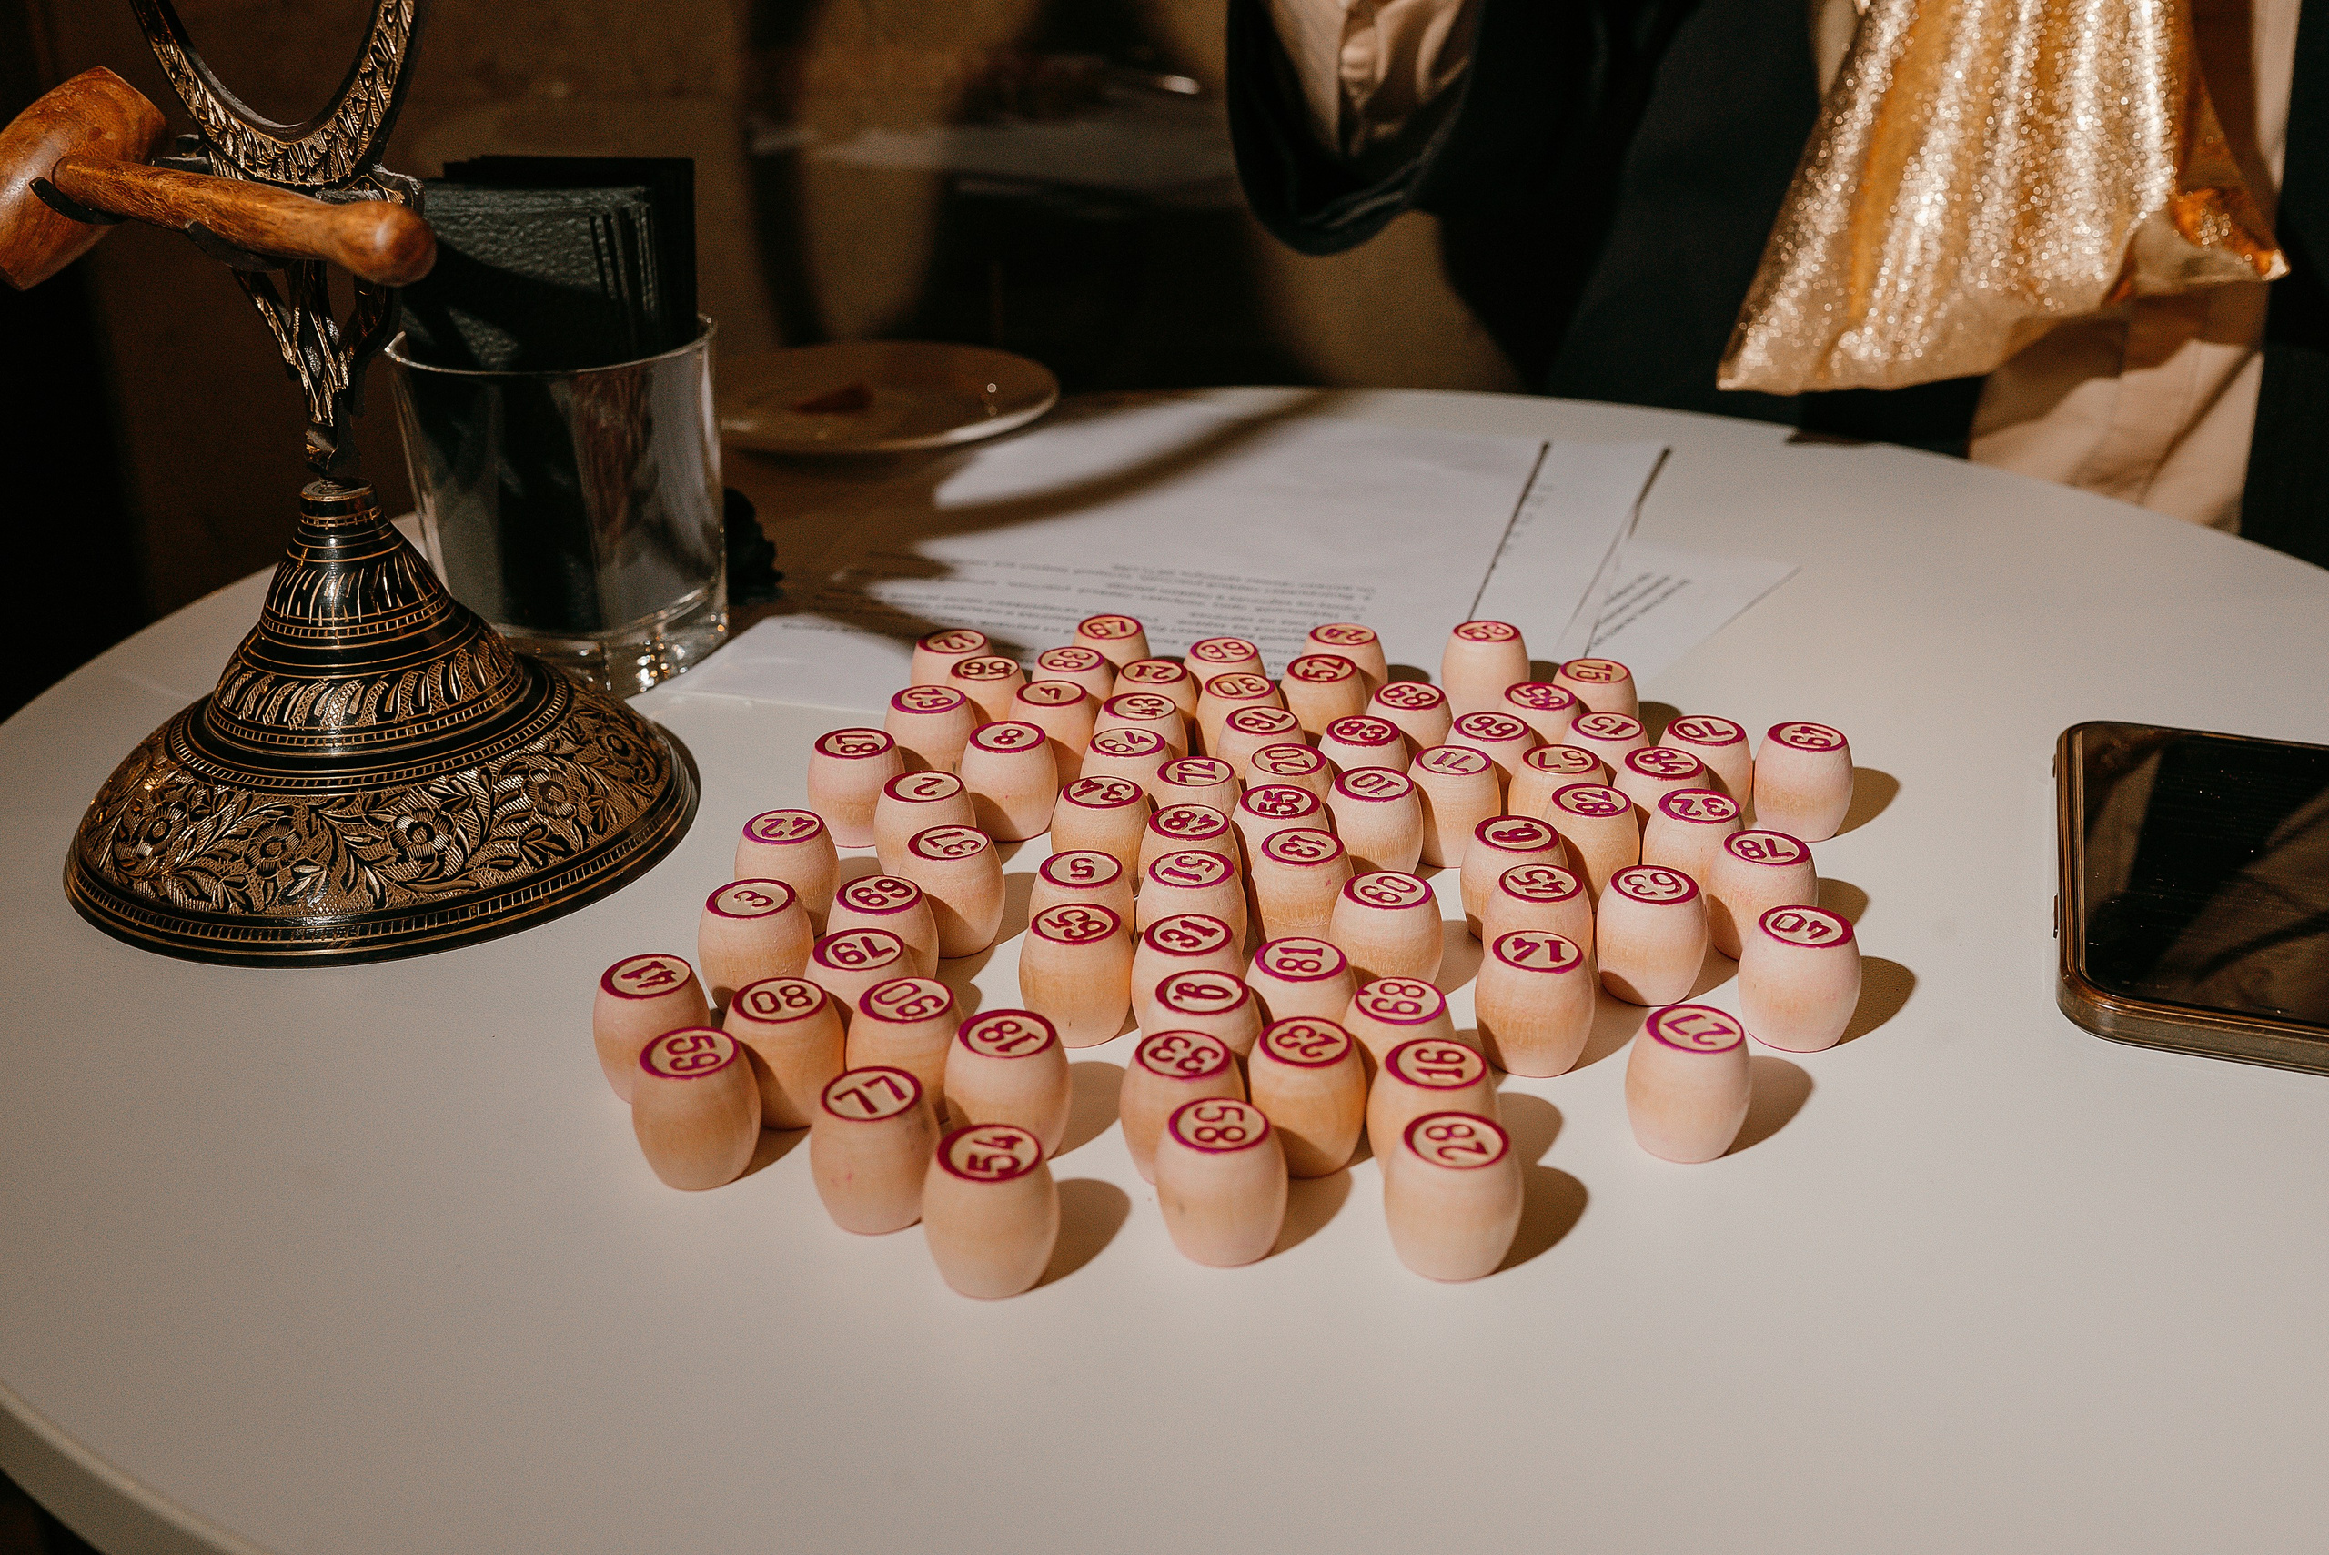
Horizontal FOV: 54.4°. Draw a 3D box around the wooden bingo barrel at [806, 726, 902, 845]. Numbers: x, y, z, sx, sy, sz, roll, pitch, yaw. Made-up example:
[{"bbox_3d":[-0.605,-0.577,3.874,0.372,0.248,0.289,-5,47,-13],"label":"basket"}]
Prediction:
[{"bbox_3d":[-0.074,0.003,0.548,0.023,0.024,0.023,-4,25,-8],"label":"wooden bingo barrel"}]

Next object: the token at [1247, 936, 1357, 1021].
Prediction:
[{"bbox_3d":[0.027,0.047,0.450,0.023,0.024,0.023,1,24,4],"label":"token"}]

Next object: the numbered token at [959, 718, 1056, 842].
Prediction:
[{"bbox_3d":[-0.037,0.001,0.547,0.024,0.024,0.024,-1,24,0],"label":"numbered token"}]

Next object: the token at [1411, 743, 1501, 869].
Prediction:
[{"bbox_3d":[0.068,0.007,0.535,0.023,0.024,0.023,-1,24,1],"label":"token"}]

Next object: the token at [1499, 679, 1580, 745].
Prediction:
[{"bbox_3d":[0.094,-0.009,0.570,0.023,0.024,0.023,-1,24,1],"label":"token"}]

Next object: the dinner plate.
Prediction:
[{"bbox_3d":[-0.123,-0.135,0.852,0.173,0.019,0.173,-1,24,0],"label":"dinner plate"}]

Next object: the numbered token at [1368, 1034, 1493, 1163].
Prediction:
[{"bbox_3d":[0.048,0.061,0.405,0.023,0.023,0.023,-1,24,0],"label":"numbered token"}]

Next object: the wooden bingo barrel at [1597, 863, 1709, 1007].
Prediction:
[{"bbox_3d":[0.102,0.033,0.473,0.023,0.024,0.023,-1,24,0],"label":"wooden bingo barrel"}]

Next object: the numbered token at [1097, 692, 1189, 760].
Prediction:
[{"bbox_3d":[-0.006,-0.007,0.568,0.023,0.024,0.023,0,24,-1],"label":"numbered token"}]

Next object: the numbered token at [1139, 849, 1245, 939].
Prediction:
[{"bbox_3d":[0.006,0.030,0.483,0.023,0.024,0.023,-1,24,0],"label":"numbered token"}]

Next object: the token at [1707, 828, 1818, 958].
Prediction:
[{"bbox_3d":[0.129,0.026,0.490,0.023,0.023,0.023,-1,24,0],"label":"token"}]

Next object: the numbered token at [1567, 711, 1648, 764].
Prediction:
[{"bbox_3d":[0.108,-0.001,0.555,0.023,0.024,0.023,5,25,11],"label":"numbered token"}]

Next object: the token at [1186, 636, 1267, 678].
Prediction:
[{"bbox_3d":[0.016,-0.023,0.595,0.023,0.024,0.023,-1,25,0],"label":"token"}]

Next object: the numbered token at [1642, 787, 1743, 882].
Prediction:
[{"bbox_3d":[0.120,0.017,0.514,0.023,0.024,0.023,6,25,13],"label":"numbered token"}]

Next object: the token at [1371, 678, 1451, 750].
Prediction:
[{"bbox_3d":[0.062,-0.010,0.574,0.023,0.024,0.023,3,24,6],"label":"token"}]

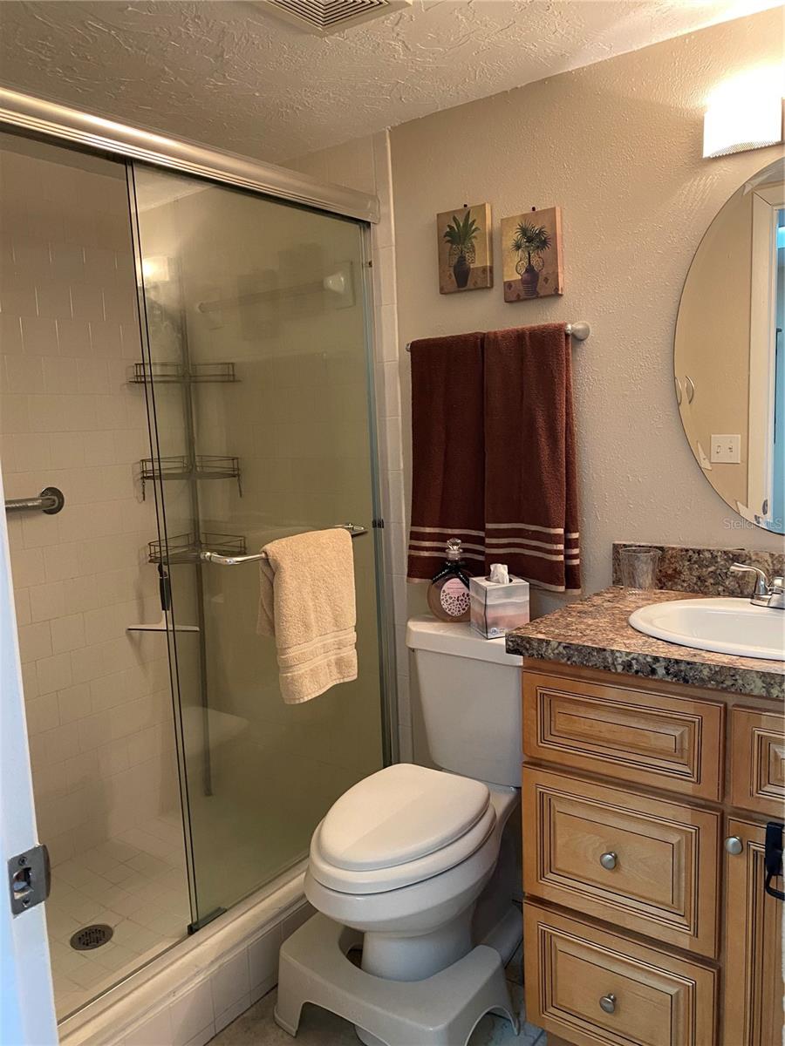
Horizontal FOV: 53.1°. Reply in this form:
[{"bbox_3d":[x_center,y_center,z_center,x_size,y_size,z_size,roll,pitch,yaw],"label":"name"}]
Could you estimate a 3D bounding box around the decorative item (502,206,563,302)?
[{"bbox_3d":[0.333,-0.634,1.875,0.145,0.199,0.026,3,9,37],"label":"decorative item"}]

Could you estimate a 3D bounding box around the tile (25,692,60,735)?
[{"bbox_3d":[-1.030,0.563,2.304,0.009,0.108,0.108,3,9,37],"label":"tile"}]

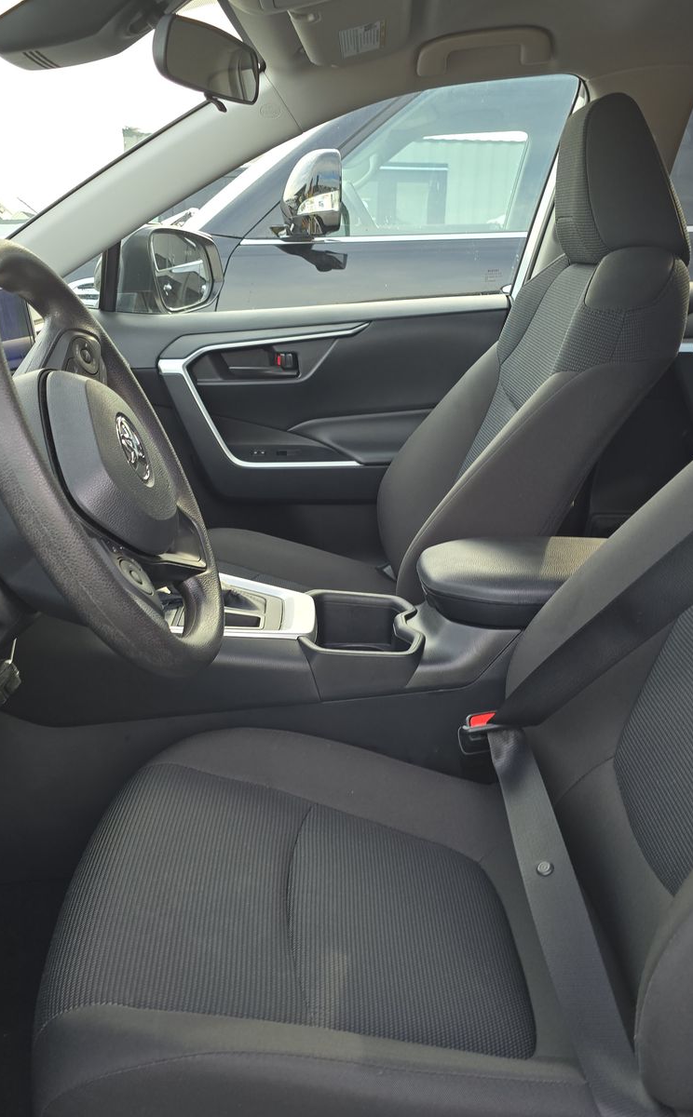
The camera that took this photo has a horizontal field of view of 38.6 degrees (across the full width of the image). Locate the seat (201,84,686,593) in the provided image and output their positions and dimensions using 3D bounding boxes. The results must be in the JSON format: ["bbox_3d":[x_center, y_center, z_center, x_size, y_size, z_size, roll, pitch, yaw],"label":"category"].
[{"bbox_3d":[0.061,-0.173,1.536,0.870,1.000,0.530,0,13,1],"label":"seat"}]

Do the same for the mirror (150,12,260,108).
[{"bbox_3d":[-0.151,-0.554,1.101,0.040,0.067,0.240,11,21,15],"label":"mirror"}]

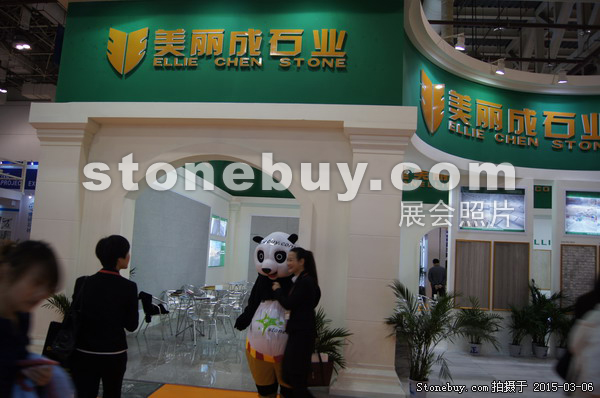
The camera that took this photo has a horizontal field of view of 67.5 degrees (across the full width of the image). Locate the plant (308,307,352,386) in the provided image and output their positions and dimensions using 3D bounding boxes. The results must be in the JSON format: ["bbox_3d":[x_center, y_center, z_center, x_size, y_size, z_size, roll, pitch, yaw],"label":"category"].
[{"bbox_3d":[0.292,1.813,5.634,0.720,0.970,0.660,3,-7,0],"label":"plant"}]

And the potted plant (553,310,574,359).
[{"bbox_3d":[4.610,2.395,7.890,0.420,0.800,0.420,2,-7,5],"label":"potted plant"}]

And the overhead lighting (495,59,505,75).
[{"bbox_3d":[3.103,-2.061,6.988,0.130,0.200,0.130,6,-7,-27],"label":"overhead lighting"}]

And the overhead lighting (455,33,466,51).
[{"bbox_3d":[2.233,-2.191,6.250,0.130,0.200,0.130,-2,-8,37],"label":"overhead lighting"}]

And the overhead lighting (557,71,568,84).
[{"bbox_3d":[4.253,-1.969,7.280,0.130,0.200,0.130,3,-7,-1],"label":"overhead lighting"}]

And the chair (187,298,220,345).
[{"bbox_3d":[-1.643,2.067,7.678,0.540,0.750,0.560,7,-8,-30],"label":"chair"}]

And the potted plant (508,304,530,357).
[{"bbox_3d":[3.857,2.323,7.980,0.460,0.900,0.440,3,-7,0],"label":"potted plant"}]

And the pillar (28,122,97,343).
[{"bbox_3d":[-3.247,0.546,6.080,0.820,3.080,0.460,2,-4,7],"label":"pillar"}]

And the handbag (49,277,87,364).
[{"bbox_3d":[-1.445,0.752,2.780,0.250,0.520,0.130,0,-8,27],"label":"handbag"}]

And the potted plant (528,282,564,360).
[{"bbox_3d":[4.310,2.127,7.887,0.660,1.300,0.620,2,-7,5],"label":"potted plant"}]

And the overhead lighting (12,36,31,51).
[{"bbox_3d":[-13.327,-7.441,21.500,0.700,0.480,0.500,2,-7,5],"label":"overhead lighting"}]

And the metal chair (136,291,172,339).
[{"bbox_3d":[-2.543,2.053,7.954,0.560,0.750,0.540,3,-7,4],"label":"metal chair"}]

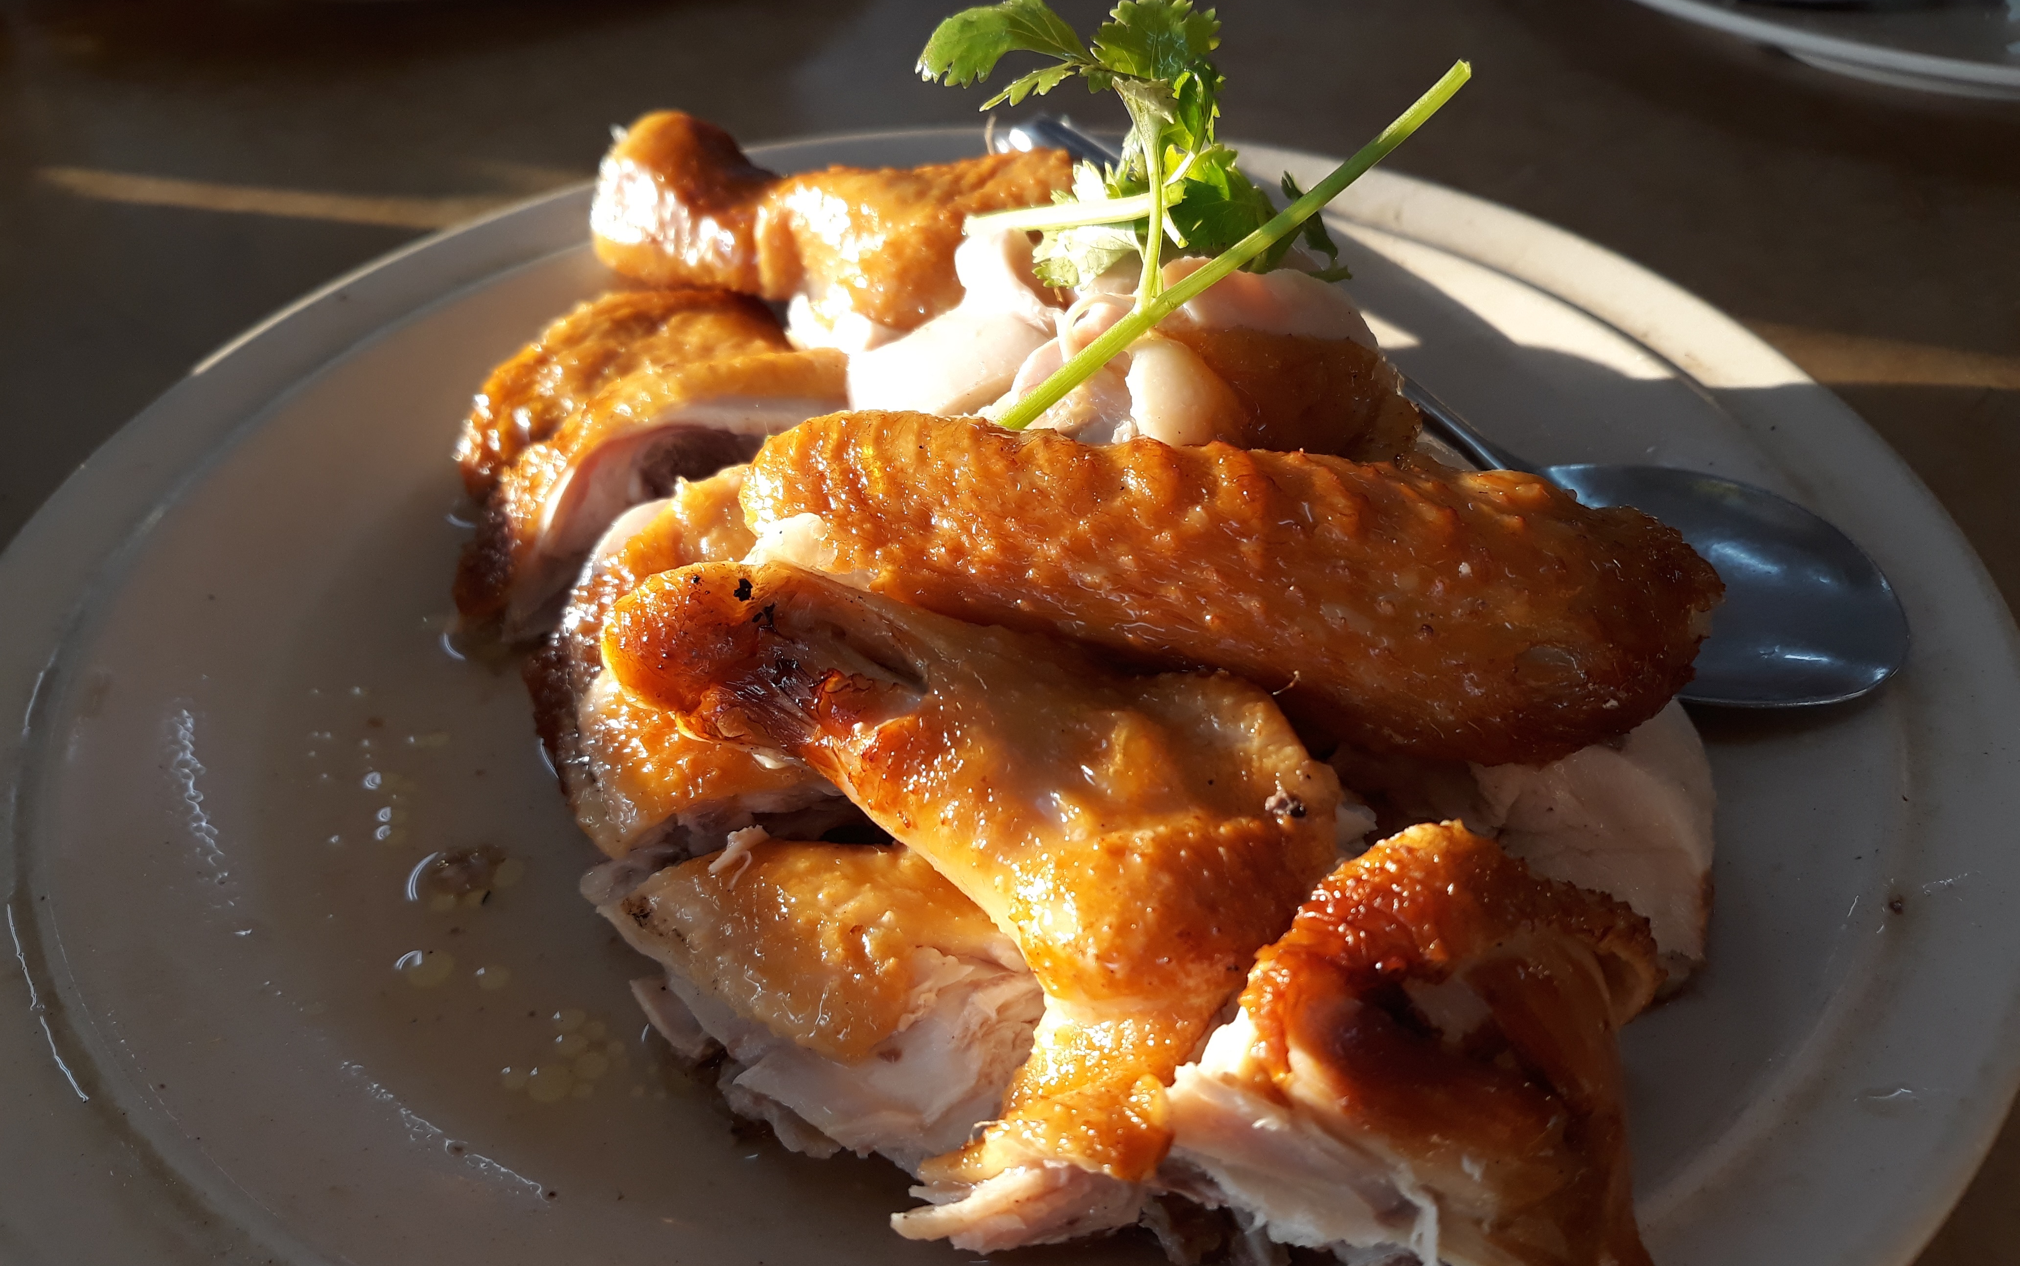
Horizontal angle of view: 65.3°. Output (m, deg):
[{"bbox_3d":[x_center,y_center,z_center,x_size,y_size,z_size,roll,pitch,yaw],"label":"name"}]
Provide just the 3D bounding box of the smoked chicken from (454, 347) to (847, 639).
[{"bbox_3d":[-0.048,-0.019,0.214,0.057,0.035,0.026,-13,43,-12],"label":"smoked chicken"}]

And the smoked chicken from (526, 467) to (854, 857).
[{"bbox_3d":[-0.038,0.003,0.198,0.046,0.037,0.042,-17,44,-6],"label":"smoked chicken"}]

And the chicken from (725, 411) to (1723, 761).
[{"bbox_3d":[0.024,-0.006,0.179,0.113,0.027,0.034,9,42,1],"label":"chicken"}]

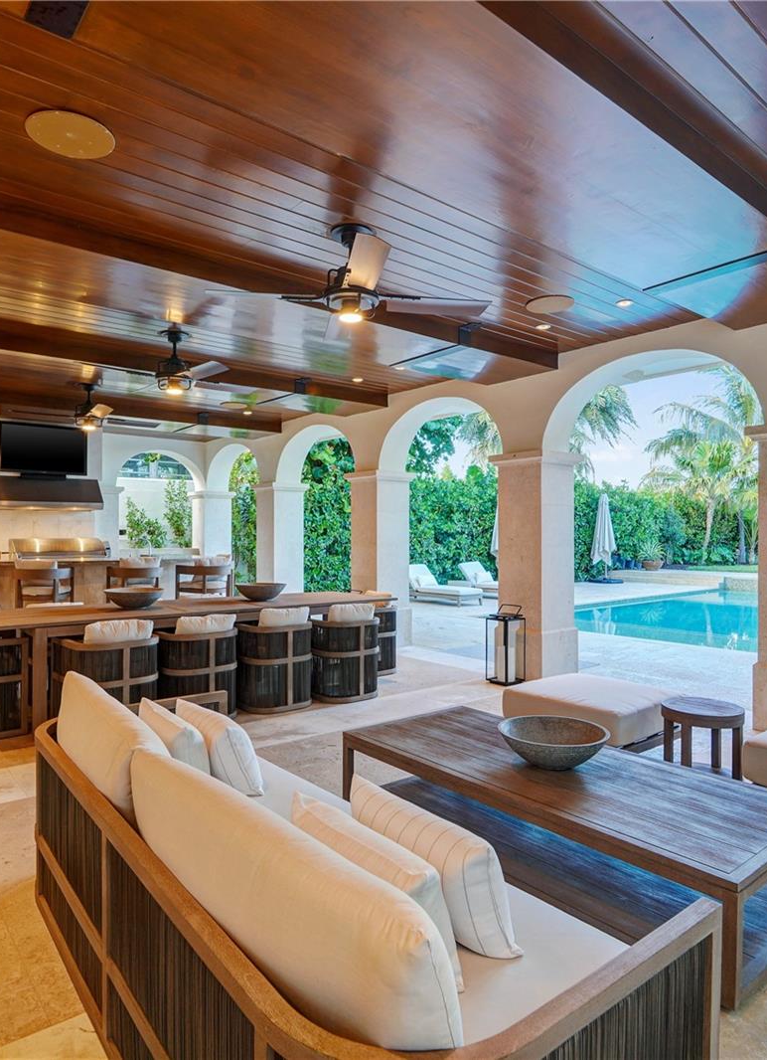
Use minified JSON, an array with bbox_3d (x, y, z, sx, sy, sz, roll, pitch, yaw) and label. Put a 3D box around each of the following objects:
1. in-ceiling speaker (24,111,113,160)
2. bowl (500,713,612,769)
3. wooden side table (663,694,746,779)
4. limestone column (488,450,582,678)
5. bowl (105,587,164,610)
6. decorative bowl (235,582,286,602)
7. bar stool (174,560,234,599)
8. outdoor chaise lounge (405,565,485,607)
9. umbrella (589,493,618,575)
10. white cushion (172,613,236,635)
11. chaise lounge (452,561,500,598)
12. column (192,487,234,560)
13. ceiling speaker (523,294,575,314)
[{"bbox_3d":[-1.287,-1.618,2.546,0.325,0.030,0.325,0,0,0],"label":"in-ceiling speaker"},{"bbox_3d":[0.752,0.952,2.720,0.475,0.150,0.475,0,0,15],"label":"bowl"},{"bbox_3d":[1.744,1.173,3.370,0.400,0.427,0.400,0,-1,-38],"label":"wooden side table"},{"bbox_3d":[1.531,0.336,6.193,0.620,2.155,0.650,0,0,-38],"label":"limestone column"},{"bbox_3d":[-2.200,0.614,5.480,0.480,0.155,0.480,0,0,-39],"label":"bowl"},{"bbox_3d":[-1.126,0.576,5.690,0.475,0.145,0.475,0,0,-11],"label":"decorative bowl"},{"bbox_3d":[-2.070,0.907,7.150,0.620,1.030,0.580,0,0,-21],"label":"bar stool"},{"bbox_3d":[1.020,1.041,12.100,0.700,0.720,1.950,0,0,-40],"label":"outdoor chaise lounge"},{"bbox_3d":[5.843,0.165,16.400,0.660,2.250,0.660,-1,0,0],"label":"umbrella"},{"bbox_3d":[-1.335,0.800,4.630,0.440,0.360,0.150,-1,10,-31],"label":"white cushion"},{"bbox_3d":[2.400,1.090,13.500,0.720,0.720,2.000,0,0,-33],"label":"chaise lounge"},{"bbox_3d":[-3.067,0.390,11.230,0.600,2.120,0.570,0,-1,-38],"label":"column"},{"bbox_3d":[1.168,-1.582,4.368,0.350,0.030,0.350,-1,0,0],"label":"ceiling speaker"}]

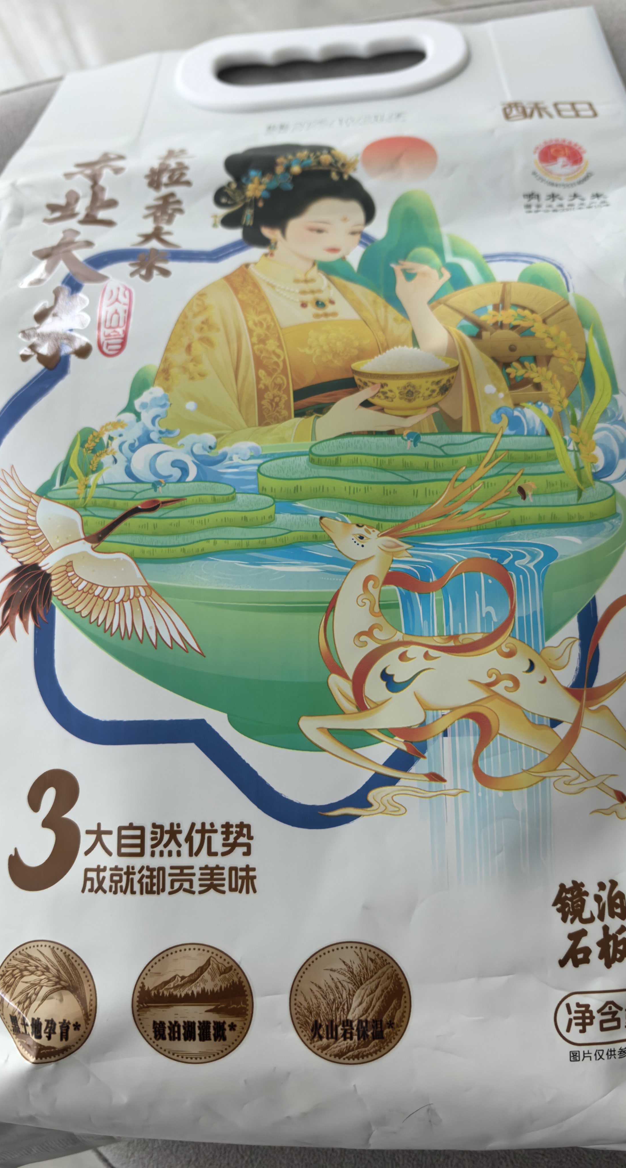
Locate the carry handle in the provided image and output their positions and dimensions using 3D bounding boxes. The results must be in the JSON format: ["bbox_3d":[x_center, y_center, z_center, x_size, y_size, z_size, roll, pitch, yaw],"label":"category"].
[{"bbox_3d":[0.003,-0.193,0.303,0.109,0.009,0.050,-5,57,1],"label":"carry handle"}]

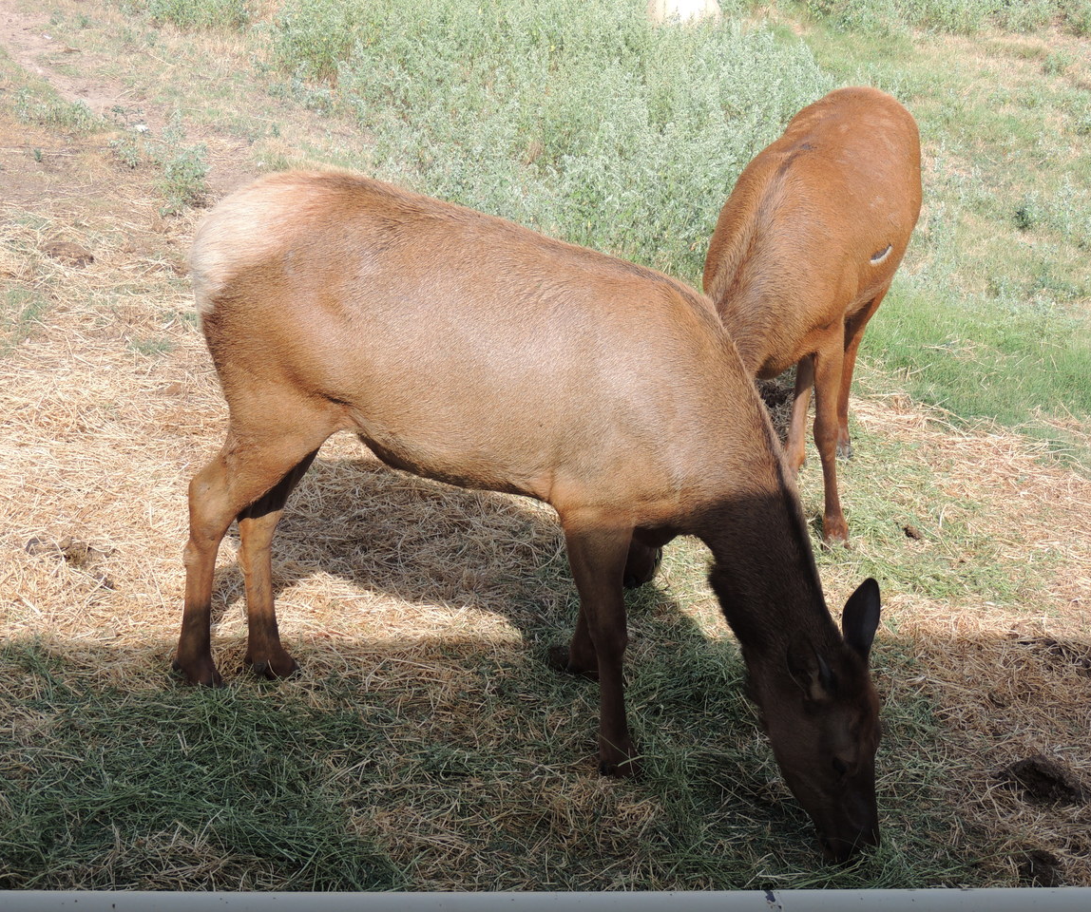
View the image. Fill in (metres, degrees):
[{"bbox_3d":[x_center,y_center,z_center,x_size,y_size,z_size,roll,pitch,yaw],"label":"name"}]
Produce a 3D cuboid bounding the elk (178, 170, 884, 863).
[{"bbox_3d":[-0.040,0.053,5.306,2.000,1.400,0.720,7,19,22],"label":"elk"}]

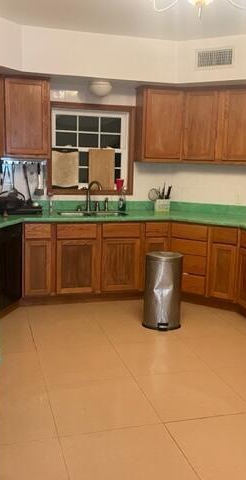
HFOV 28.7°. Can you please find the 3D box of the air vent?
[{"bbox_3d":[0.875,-1.727,4.579,0.382,0.176,0.025,7,11,29],"label":"air vent"}]

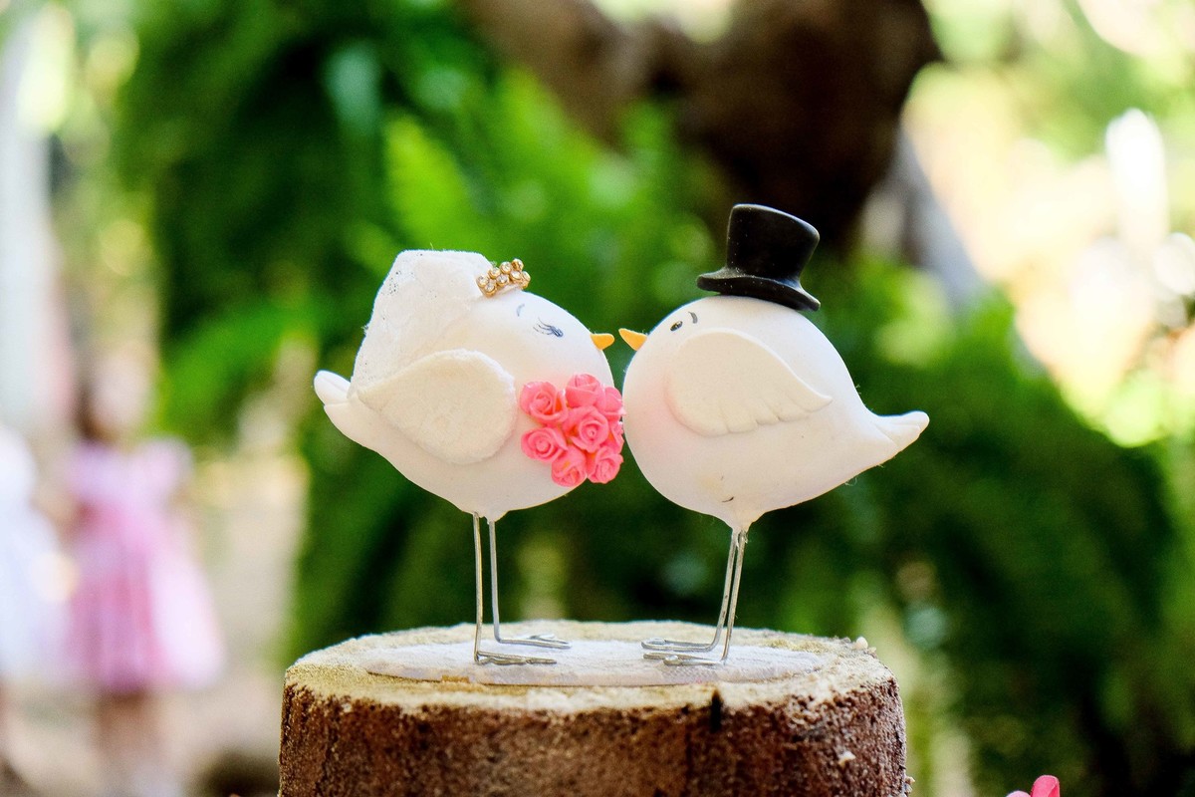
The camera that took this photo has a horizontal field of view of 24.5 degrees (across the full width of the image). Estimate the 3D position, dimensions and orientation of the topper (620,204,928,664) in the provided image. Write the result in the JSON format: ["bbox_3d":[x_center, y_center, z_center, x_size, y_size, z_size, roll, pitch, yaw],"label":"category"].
[{"bbox_3d":[0.043,0.008,0.665,0.074,0.109,0.059,0,3,0],"label":"topper"}]

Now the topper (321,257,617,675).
[{"bbox_3d":[-0.031,0.013,0.665,0.075,0.098,0.060,0,3,4],"label":"topper"}]

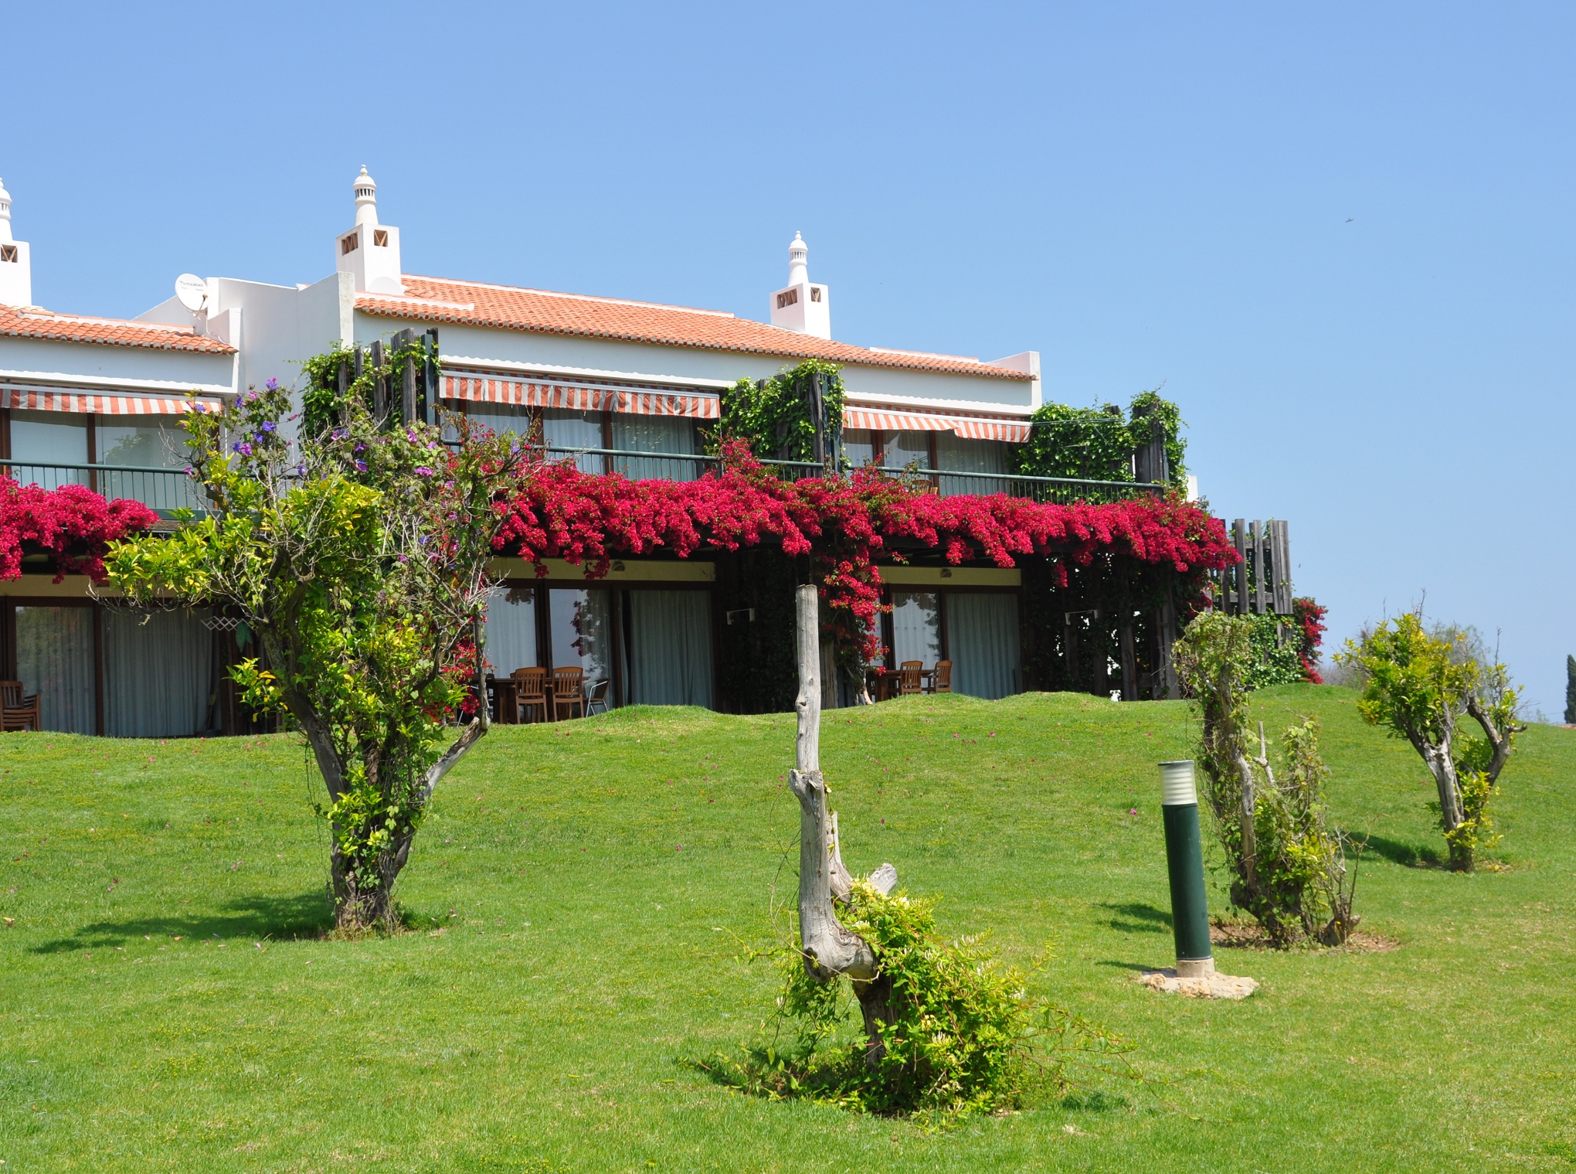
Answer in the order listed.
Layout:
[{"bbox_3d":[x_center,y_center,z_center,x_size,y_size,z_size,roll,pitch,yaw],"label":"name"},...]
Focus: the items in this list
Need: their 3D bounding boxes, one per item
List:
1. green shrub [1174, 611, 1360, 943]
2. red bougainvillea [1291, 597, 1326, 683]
[{"bbox_3d":[2.398,0.916,9.675,0.778,1.639,0.700,-3,-4,0],"label":"green shrub"},{"bbox_3d":[9.761,1.107,36.000,0.750,1.800,0.800,0,-5,-38],"label":"red bougainvillea"}]

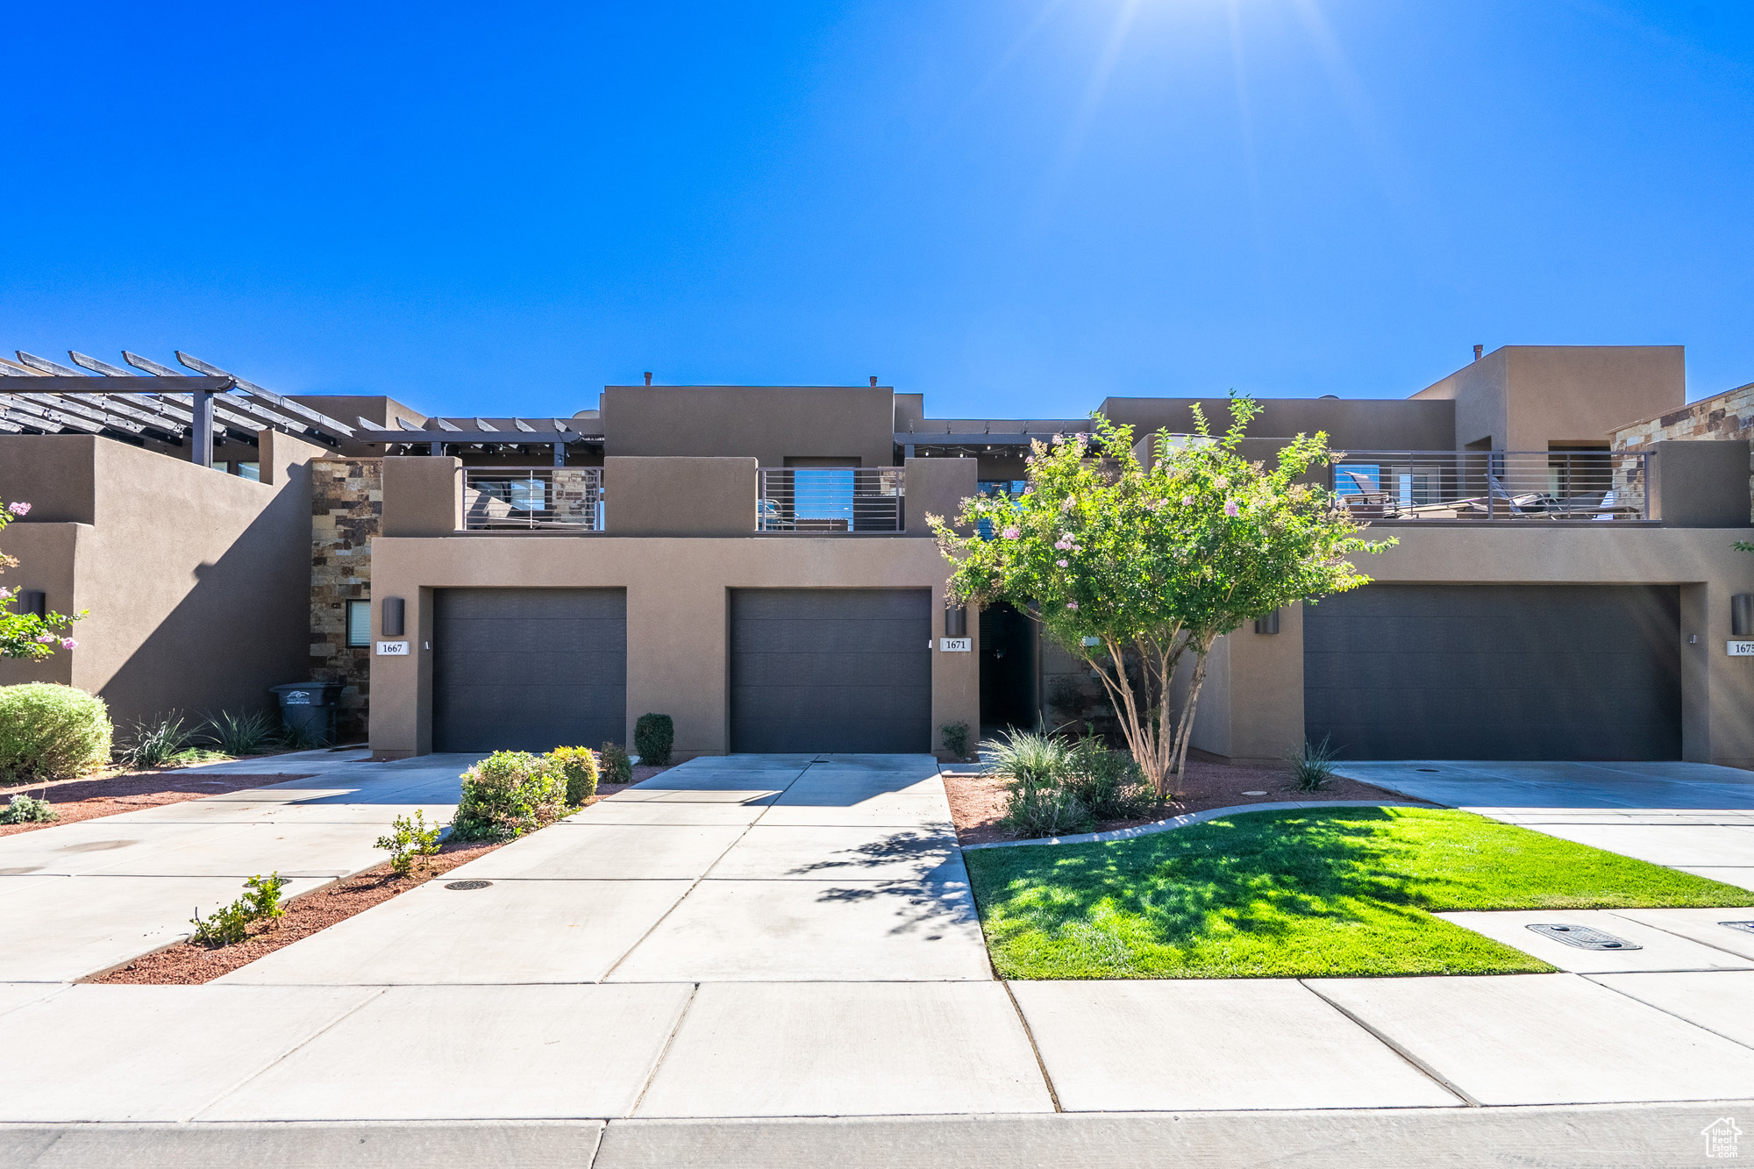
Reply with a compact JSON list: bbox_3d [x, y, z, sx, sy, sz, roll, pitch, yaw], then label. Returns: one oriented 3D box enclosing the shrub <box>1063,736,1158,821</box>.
[{"bbox_3d":[2.137,1.773,7.150,0.820,0.700,0.800,0,-3,2],"label":"shrub"}]

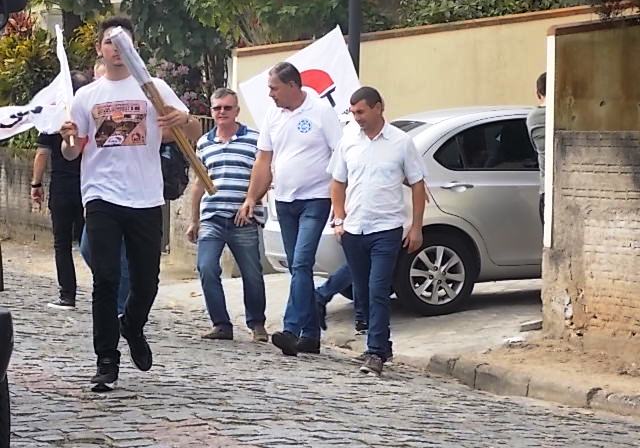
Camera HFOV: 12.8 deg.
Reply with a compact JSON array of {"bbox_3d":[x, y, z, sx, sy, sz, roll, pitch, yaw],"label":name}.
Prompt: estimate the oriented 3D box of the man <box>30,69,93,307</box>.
[{"bbox_3d":[-1.862,-0.247,21.000,0.550,1.755,0.420,-1,1,-30],"label":"man"}]

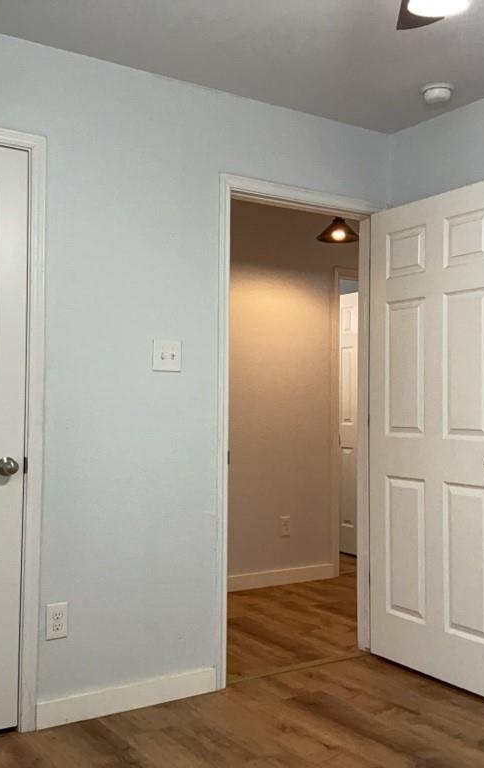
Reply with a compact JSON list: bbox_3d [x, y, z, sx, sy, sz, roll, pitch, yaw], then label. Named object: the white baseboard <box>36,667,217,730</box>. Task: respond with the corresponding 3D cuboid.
[{"bbox_3d":[-0.415,1.192,3.042,0.750,0.094,0.015,2,-2,-33],"label":"white baseboard"}]

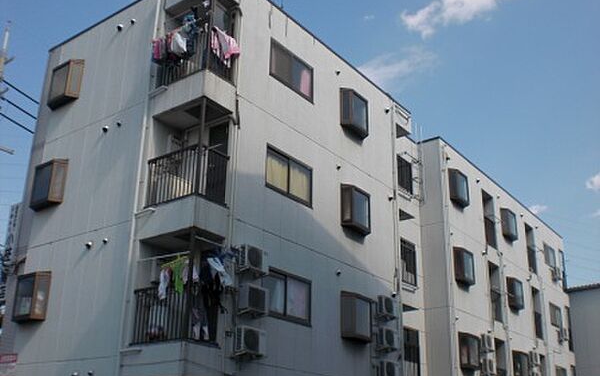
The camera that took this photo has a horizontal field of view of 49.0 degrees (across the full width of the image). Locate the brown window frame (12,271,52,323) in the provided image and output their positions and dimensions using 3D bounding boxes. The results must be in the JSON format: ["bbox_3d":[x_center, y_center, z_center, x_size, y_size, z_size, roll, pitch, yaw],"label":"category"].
[{"bbox_3d":[-6.205,2.519,15.127,1.046,1.131,0.299,-15,-27,34],"label":"brown window frame"}]

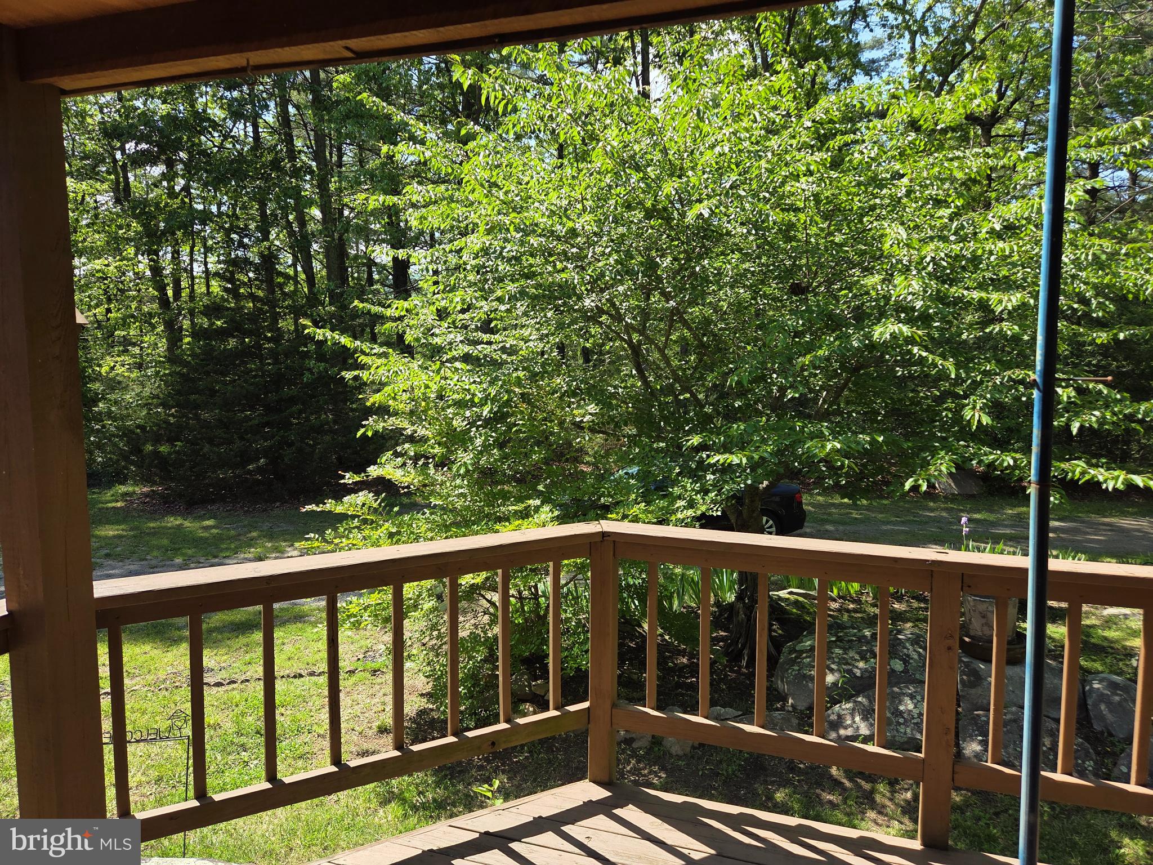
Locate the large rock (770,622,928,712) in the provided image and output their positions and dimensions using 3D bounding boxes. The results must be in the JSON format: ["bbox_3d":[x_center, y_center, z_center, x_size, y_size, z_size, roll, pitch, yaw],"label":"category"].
[{"bbox_3d":[2.263,1.918,6.232,1.270,0.547,0.953,2,6,20],"label":"large rock"}]

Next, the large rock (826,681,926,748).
[{"bbox_3d":[2.203,2.068,5.561,0.772,0.369,0.579,2,6,22],"label":"large rock"}]

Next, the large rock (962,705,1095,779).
[{"bbox_3d":[3.052,2.121,5.193,0.829,0.329,0.622,3,6,31],"label":"large rock"}]

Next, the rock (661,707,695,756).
[{"bbox_3d":[0.716,2.106,5.416,0.239,0.323,0.215,1,5,8],"label":"rock"}]

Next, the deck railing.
[{"bbox_3d":[0.074,0.957,2.809,3.698,1.065,0.970,0,5,-4],"label":"deck railing"}]

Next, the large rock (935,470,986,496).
[{"bbox_3d":[8.860,1.162,17.704,1.058,0.559,0.794,3,6,27],"label":"large rock"}]

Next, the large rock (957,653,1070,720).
[{"bbox_3d":[3.297,1.979,5.813,0.777,0.498,0.622,3,6,30],"label":"large rock"}]

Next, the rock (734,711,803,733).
[{"bbox_3d":[1.397,2.161,5.628,0.487,0.174,0.292,1,5,14],"label":"rock"}]

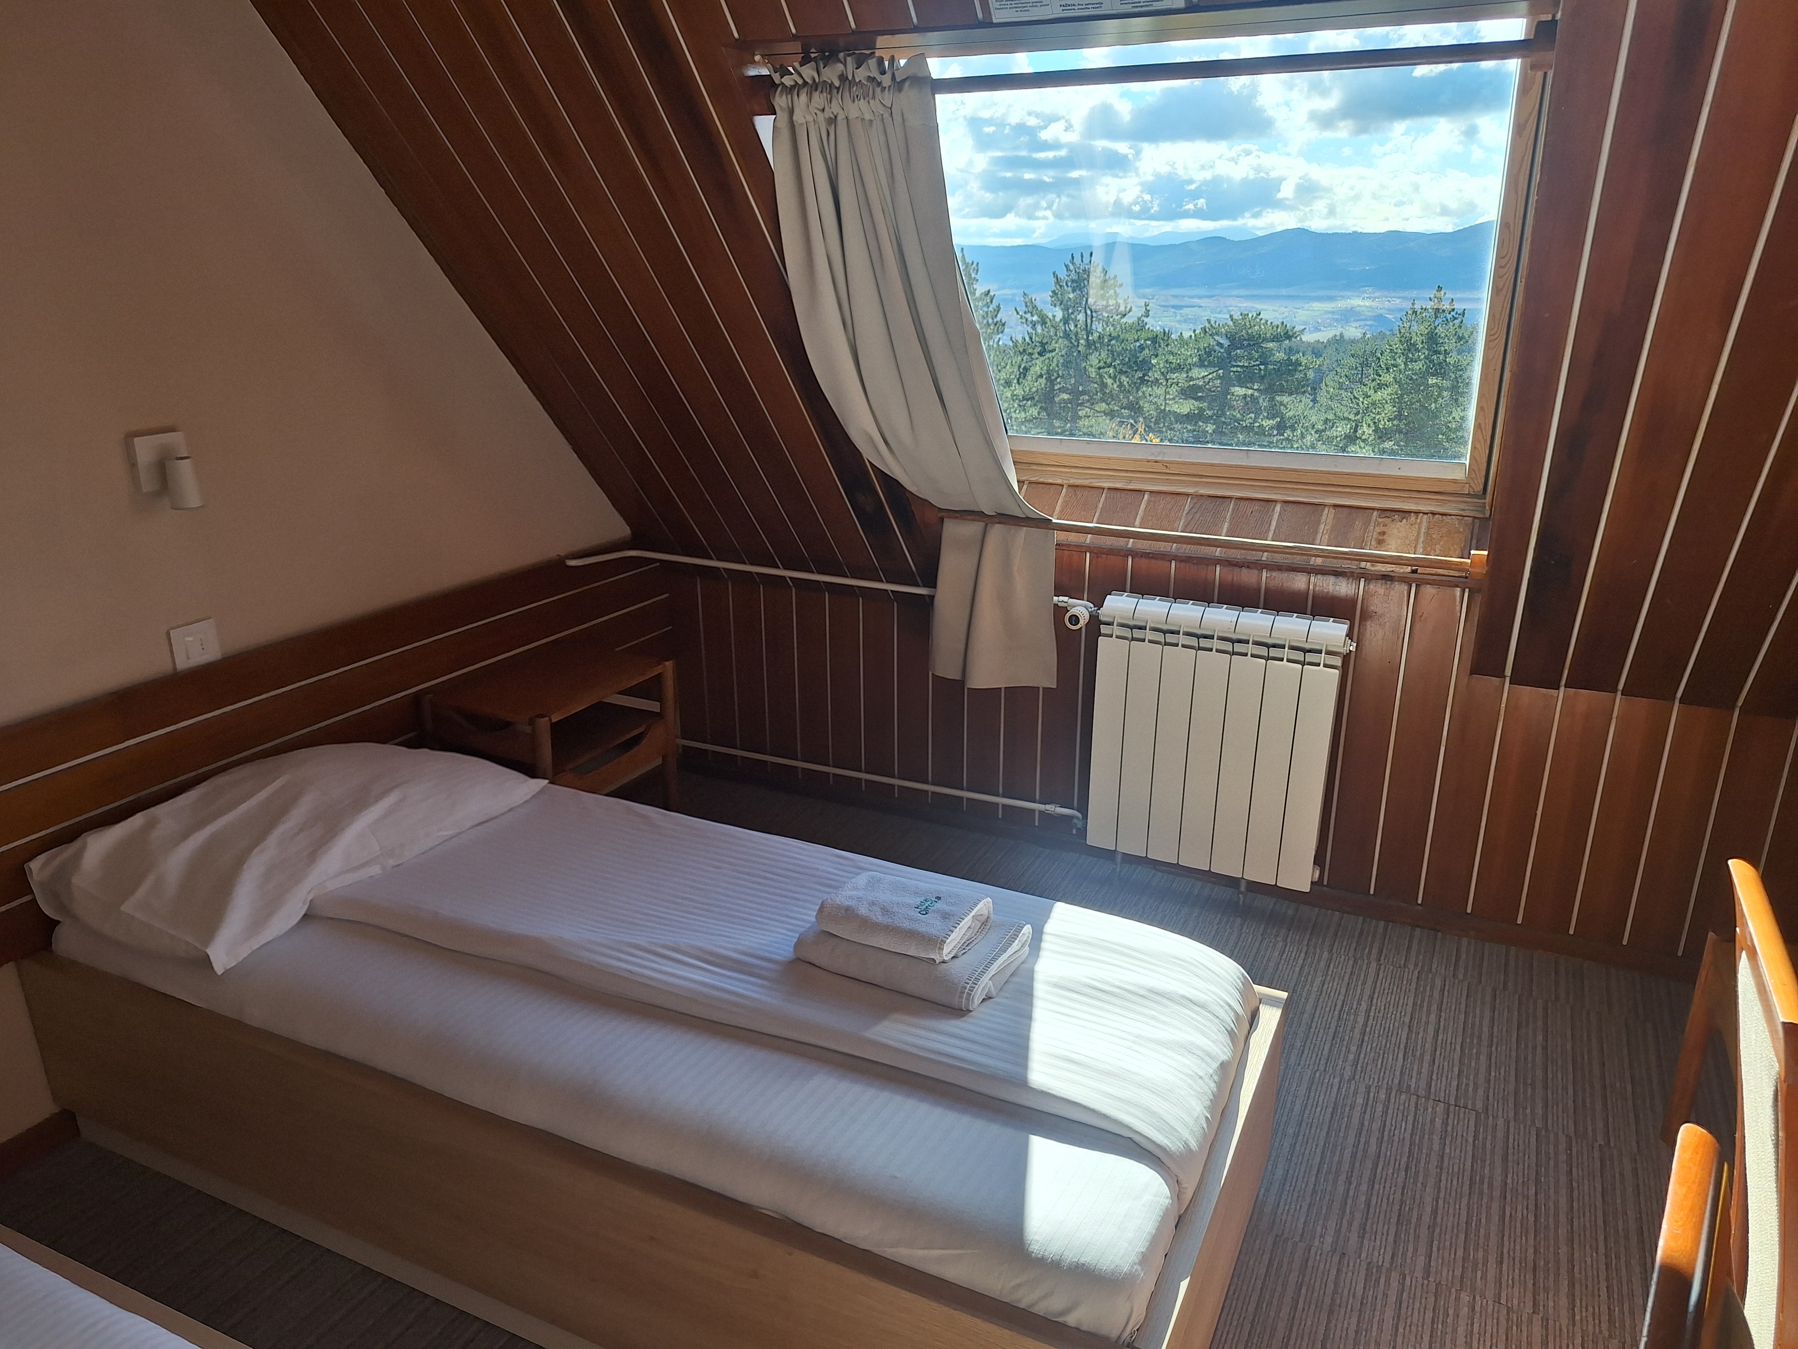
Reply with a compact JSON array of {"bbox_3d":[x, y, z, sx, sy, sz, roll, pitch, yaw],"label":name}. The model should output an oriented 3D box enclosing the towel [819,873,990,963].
[{"bbox_3d":[0.004,0.375,1.869,0.236,0.048,0.130,8,20,24],"label":"towel"}]

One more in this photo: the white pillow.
[{"bbox_3d":[-1.107,0.259,2.278,0.490,0.173,0.811,8,20,24],"label":"white pillow"}]

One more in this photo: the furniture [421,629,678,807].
[{"bbox_3d":[-0.859,0.296,3.034,0.381,0.611,0.490,8,20,24],"label":"furniture"}]

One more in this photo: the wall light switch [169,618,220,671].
[{"bbox_3d":[-1.346,-0.056,2.284,0.011,0.082,0.090,8,20,24],"label":"wall light switch"}]

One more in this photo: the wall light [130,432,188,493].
[{"bbox_3d":[-1.313,-0.369,2.165,0.102,0.121,0.092,8,20,24],"label":"wall light"}]

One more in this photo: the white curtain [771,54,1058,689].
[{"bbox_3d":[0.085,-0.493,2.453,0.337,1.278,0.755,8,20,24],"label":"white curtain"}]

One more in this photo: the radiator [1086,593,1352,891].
[{"bbox_3d":[0.785,0.163,3.007,0.581,0.680,0.094,8,20,24],"label":"radiator"}]

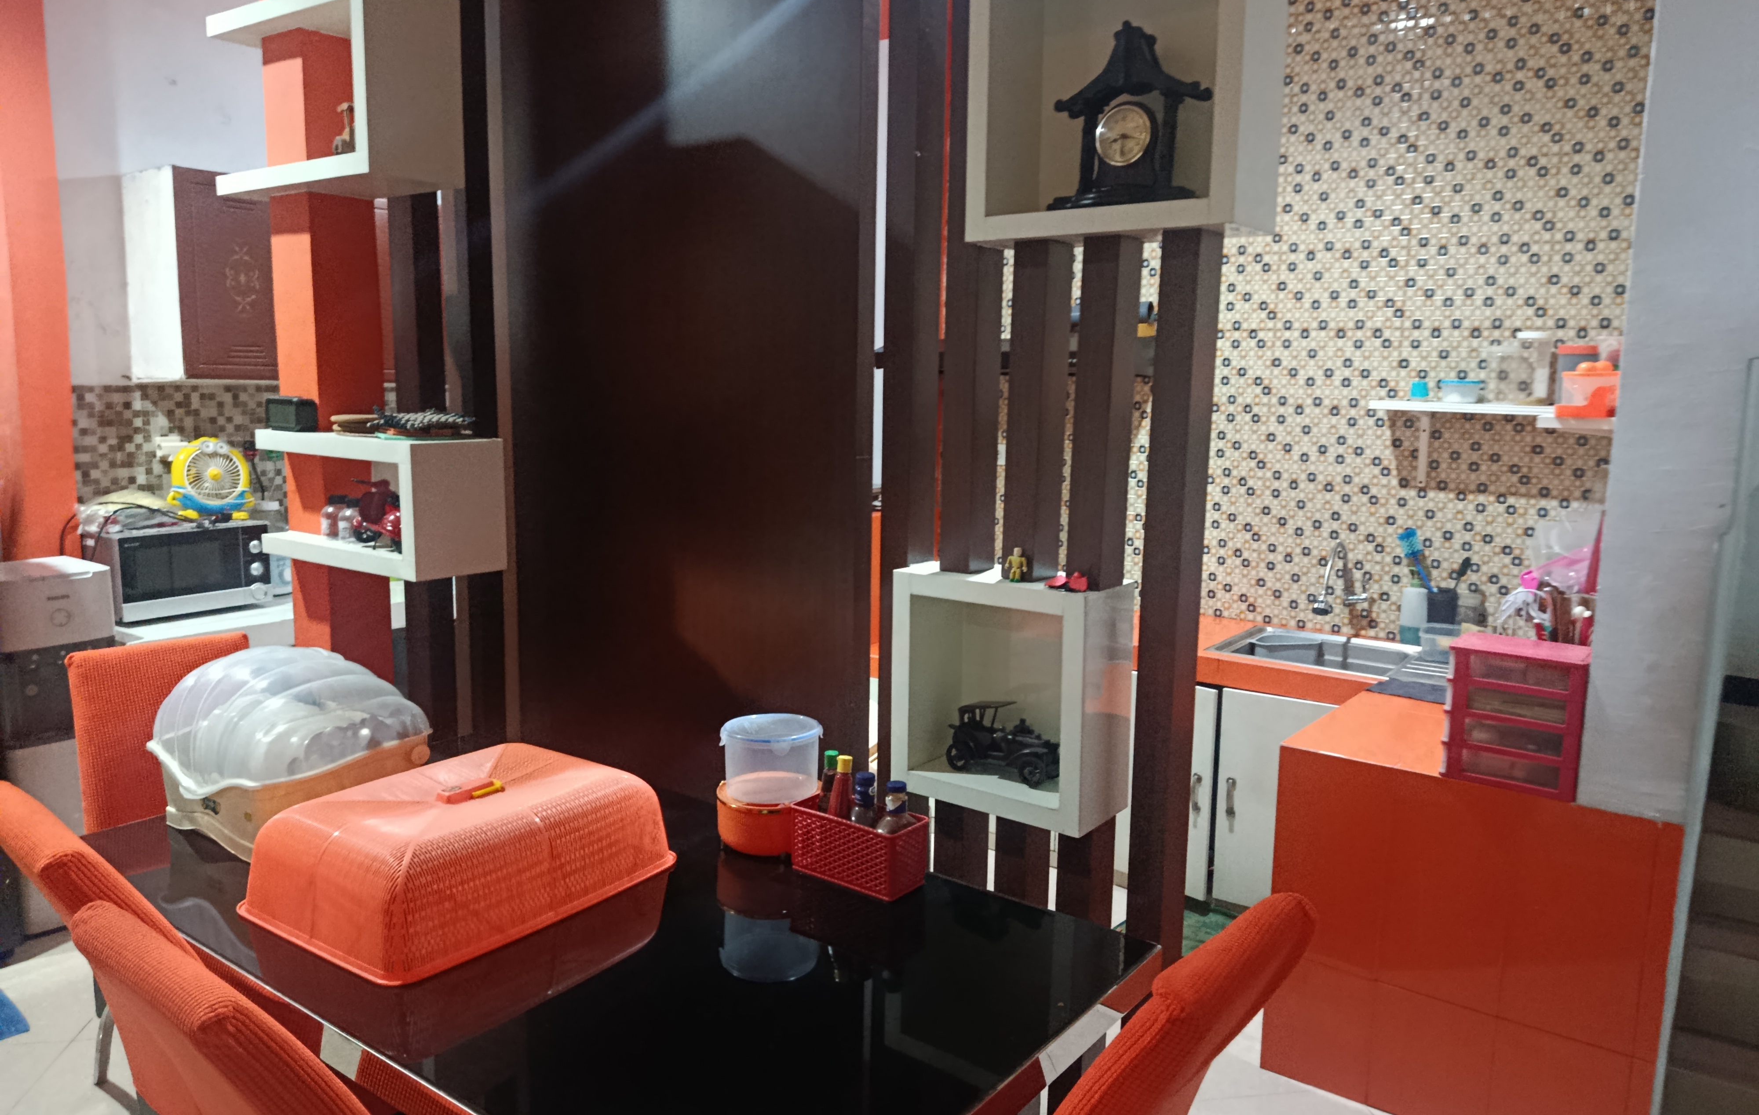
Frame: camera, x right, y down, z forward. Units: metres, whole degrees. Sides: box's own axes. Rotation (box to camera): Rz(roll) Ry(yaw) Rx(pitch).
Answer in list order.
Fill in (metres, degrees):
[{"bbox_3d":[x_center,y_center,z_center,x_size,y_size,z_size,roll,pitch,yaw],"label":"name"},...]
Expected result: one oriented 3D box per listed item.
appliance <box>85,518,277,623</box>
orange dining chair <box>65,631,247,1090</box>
[{"bbox_3d":[-2.386,0.030,4.159,0.310,0.285,0.485,7,10,34],"label":"appliance"},{"bbox_3d":[-1.509,0.717,2.797,0.560,0.984,0.430,8,11,40],"label":"orange dining chair"}]

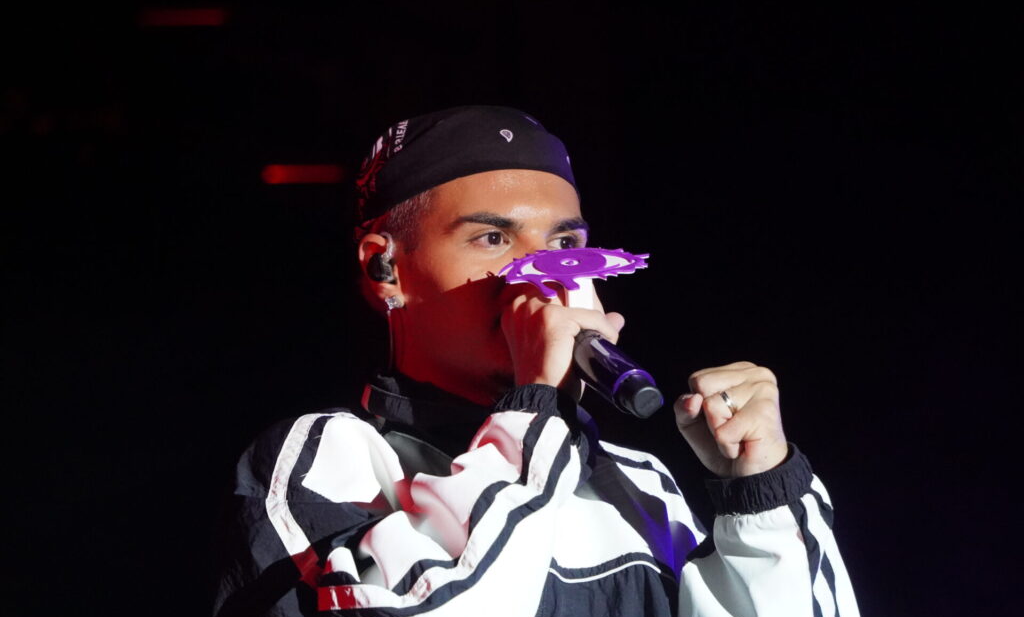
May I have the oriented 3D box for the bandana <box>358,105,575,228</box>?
[{"bbox_3d":[-0.040,-0.119,5.000,0.170,0.114,0.213,4,-3,-33],"label":"bandana"}]

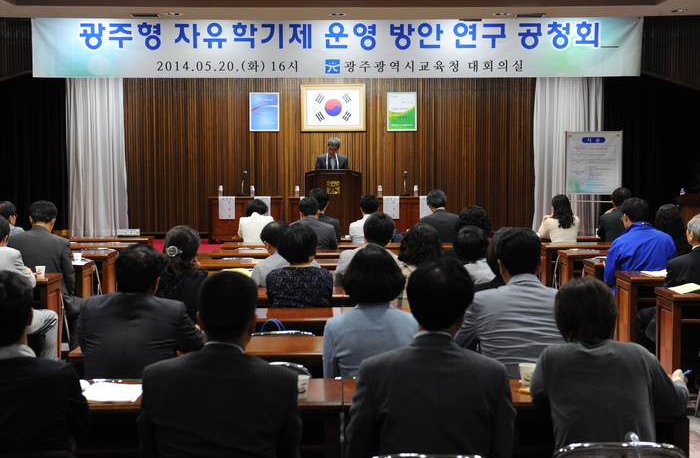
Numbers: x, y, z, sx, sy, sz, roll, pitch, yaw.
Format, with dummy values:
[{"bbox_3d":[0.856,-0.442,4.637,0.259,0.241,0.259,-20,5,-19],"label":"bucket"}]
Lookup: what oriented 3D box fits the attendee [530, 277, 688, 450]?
[{"bbox_3d":[0.800,0.744,3.529,0.540,1.178,0.800,0,3,-1],"label":"attendee"}]

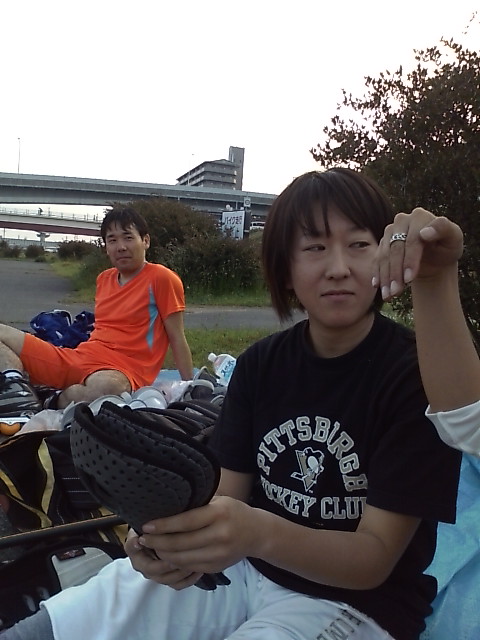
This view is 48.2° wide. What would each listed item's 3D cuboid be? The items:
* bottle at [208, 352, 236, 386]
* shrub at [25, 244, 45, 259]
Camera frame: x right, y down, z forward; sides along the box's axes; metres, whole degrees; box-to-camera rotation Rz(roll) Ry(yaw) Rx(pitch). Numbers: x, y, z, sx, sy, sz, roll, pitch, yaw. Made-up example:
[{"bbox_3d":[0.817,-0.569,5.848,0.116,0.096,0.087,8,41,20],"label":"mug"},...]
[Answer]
[{"bbox_3d":[-0.007,0.241,2.390,0.310,0.105,0.098,32,0,15],"label":"bottle"},{"bbox_3d":[-12.438,-4.146,32.500,1.200,0.830,1.100,0,7,-21],"label":"shrub"}]

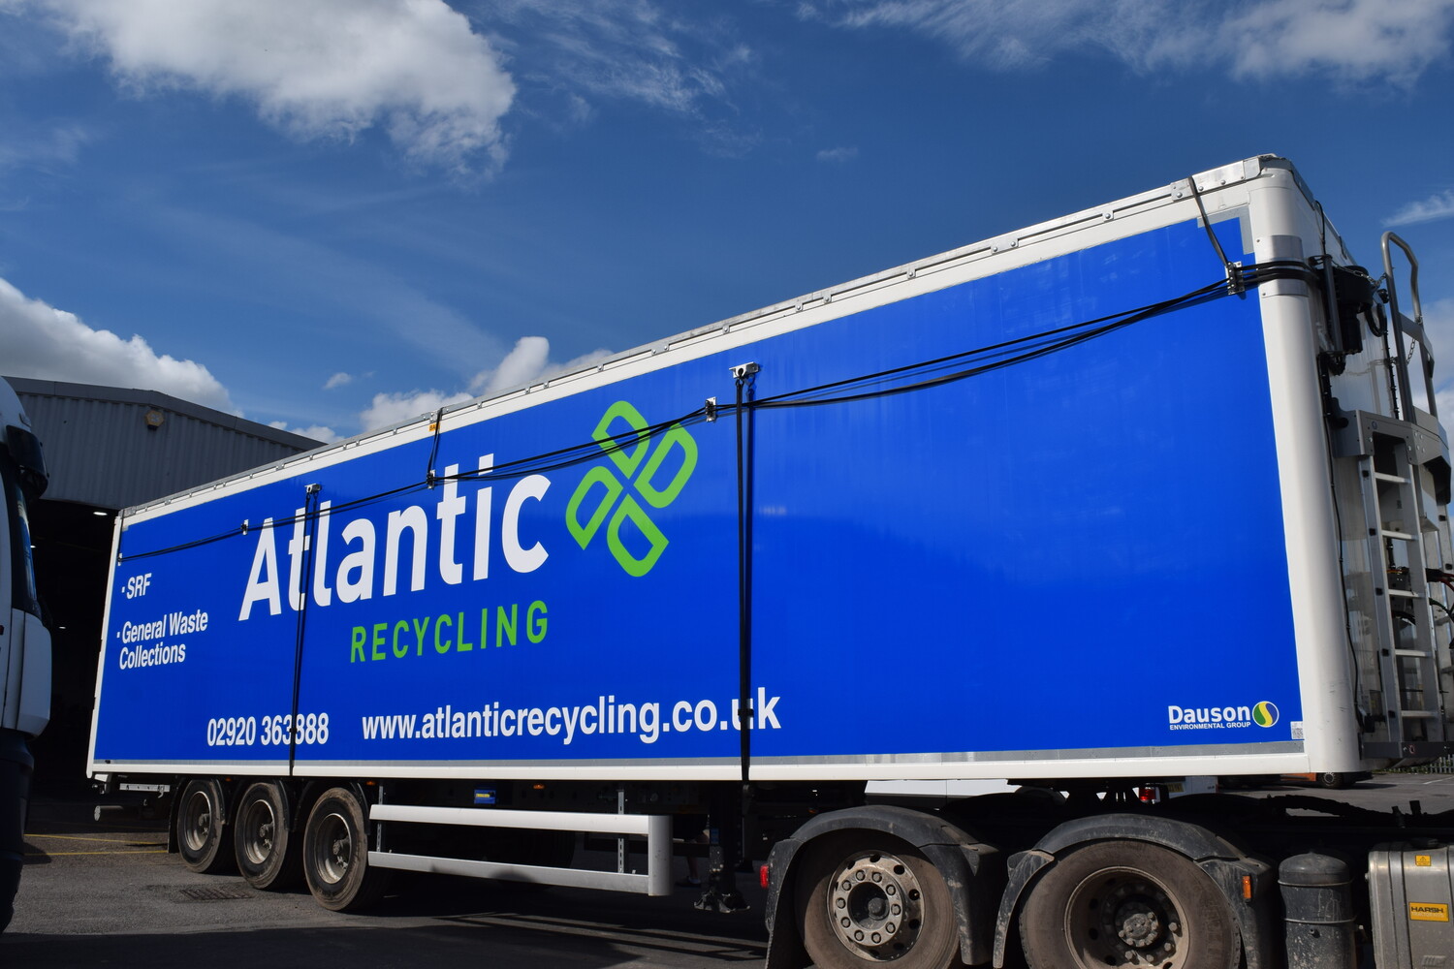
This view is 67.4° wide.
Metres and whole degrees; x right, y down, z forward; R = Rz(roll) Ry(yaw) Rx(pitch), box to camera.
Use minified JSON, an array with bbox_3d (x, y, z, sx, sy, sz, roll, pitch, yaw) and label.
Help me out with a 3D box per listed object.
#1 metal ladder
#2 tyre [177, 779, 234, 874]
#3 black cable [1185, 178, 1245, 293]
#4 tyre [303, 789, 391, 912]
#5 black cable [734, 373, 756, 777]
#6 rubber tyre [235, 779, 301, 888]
[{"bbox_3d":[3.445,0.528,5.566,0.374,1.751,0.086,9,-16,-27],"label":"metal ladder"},{"bbox_3d":[-5.403,3.575,11.586,1.042,1.042,0.374,-9,-17,37],"label":"tyre"},{"bbox_3d":[2.657,-1.390,5.969,0.192,0.769,0.071,-11,-18,37],"label":"black cable"},{"bbox_3d":[-3.458,3.350,10.072,1.042,1.042,0.374,-9,-17,37],"label":"tyre"},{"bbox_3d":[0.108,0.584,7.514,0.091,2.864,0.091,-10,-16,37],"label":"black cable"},{"bbox_3d":[-4.459,3.459,10.852,1.042,1.042,0.374,-9,-17,37],"label":"rubber tyre"}]

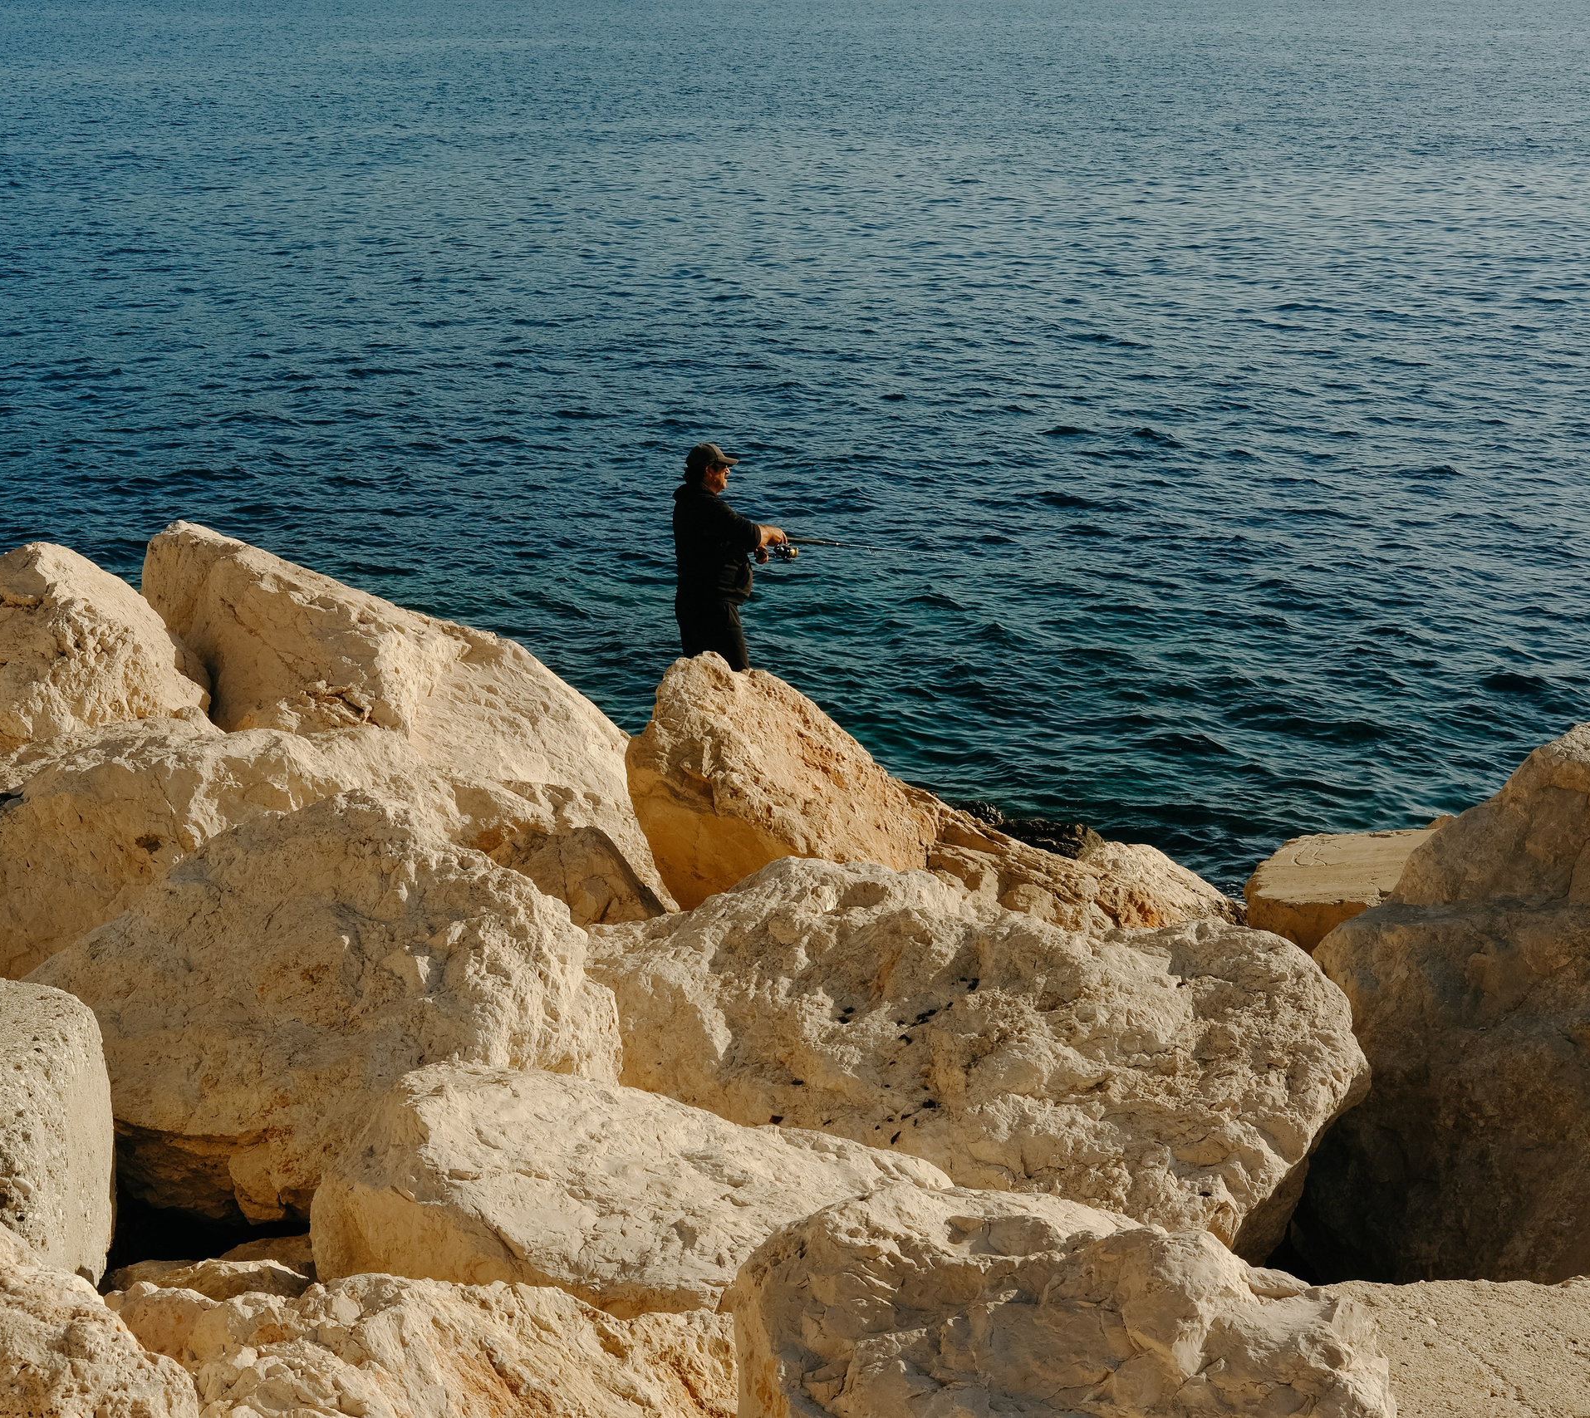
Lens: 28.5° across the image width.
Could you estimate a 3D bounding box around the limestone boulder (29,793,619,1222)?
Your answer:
[{"bbox_3d":[-1.264,0.808,8.400,1.600,1.050,1.200,0,13,0],"label":"limestone boulder"}]

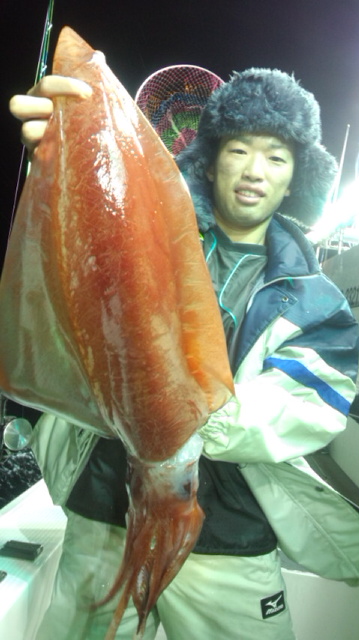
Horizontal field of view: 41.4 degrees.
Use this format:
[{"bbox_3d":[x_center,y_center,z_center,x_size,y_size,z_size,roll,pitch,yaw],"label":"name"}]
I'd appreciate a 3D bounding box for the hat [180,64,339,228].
[{"bbox_3d":[0.146,-0.310,0.880,0.295,0.290,0.270,11,10,4],"label":"hat"}]

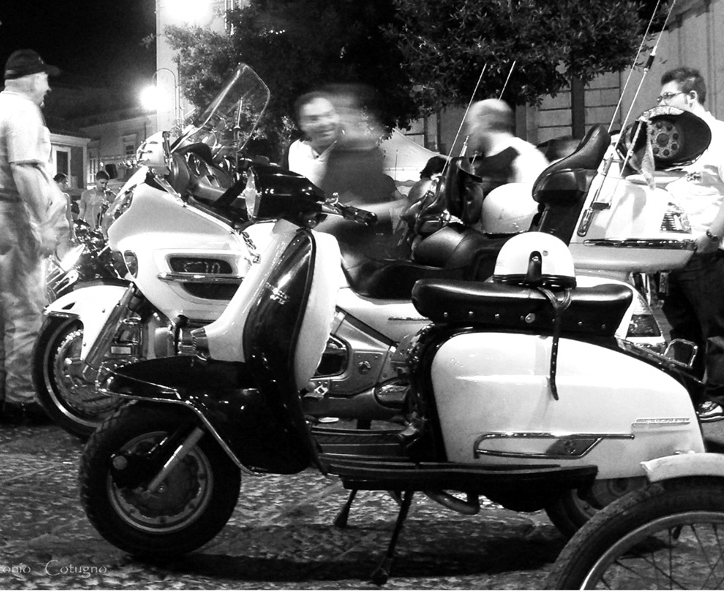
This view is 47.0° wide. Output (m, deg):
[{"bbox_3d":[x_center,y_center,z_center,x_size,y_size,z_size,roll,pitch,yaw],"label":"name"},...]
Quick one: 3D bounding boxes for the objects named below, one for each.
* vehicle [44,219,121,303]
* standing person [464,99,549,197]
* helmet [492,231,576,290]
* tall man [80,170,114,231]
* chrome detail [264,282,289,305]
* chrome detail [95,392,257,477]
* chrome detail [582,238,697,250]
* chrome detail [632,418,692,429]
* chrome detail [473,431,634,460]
[{"bbox_3d":[-1.250,-0.060,5.500,2.150,1.080,0.850,-2,4,-22],"label":"vehicle"},{"bbox_3d":[0.850,-0.330,4.800,0.360,1.680,0.500,-1,4,-18],"label":"standing person"},{"bbox_3d":[0.470,-0.110,2.270,0.230,0.170,0.255,0,4,0],"label":"helmet"},{"bbox_3d":[-3.360,-0.810,10.600,0.480,1.700,0.300,-2,4,-25],"label":"tall man"},{"bbox_3d":[-0.218,-0.017,2.120,0.020,0.050,0.100,5,12,-38],"label":"chrome detail"},{"bbox_3d":[-0.490,0.356,2.200,0.440,0.220,0.150,0,4,0],"label":"chrome detail"},{"bbox_3d":[0.977,-0.195,2.930,0.400,0.042,0.040,0,4,6],"label":"chrome detail"},{"bbox_3d":[0.766,0.315,2.120,0.155,0.027,0.012,-1,4,-10],"label":"chrome detail"},{"bbox_3d":[0.476,0.362,2.070,0.400,0.070,0.030,0,4,-3],"label":"chrome detail"}]

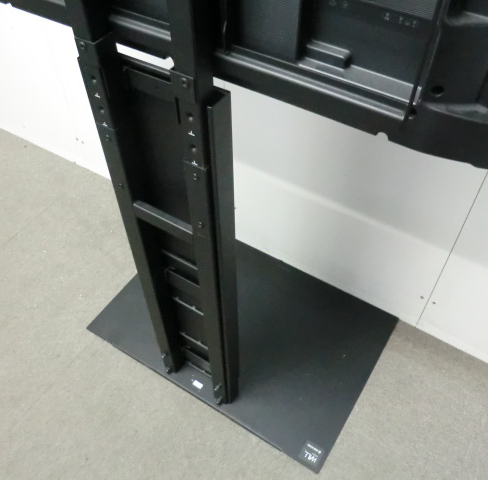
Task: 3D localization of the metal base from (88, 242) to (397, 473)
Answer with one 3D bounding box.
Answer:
[{"bbox_3d":[-0.003,0.233,1.391,0.715,0.008,0.488,26,54,21],"label":"metal base"}]

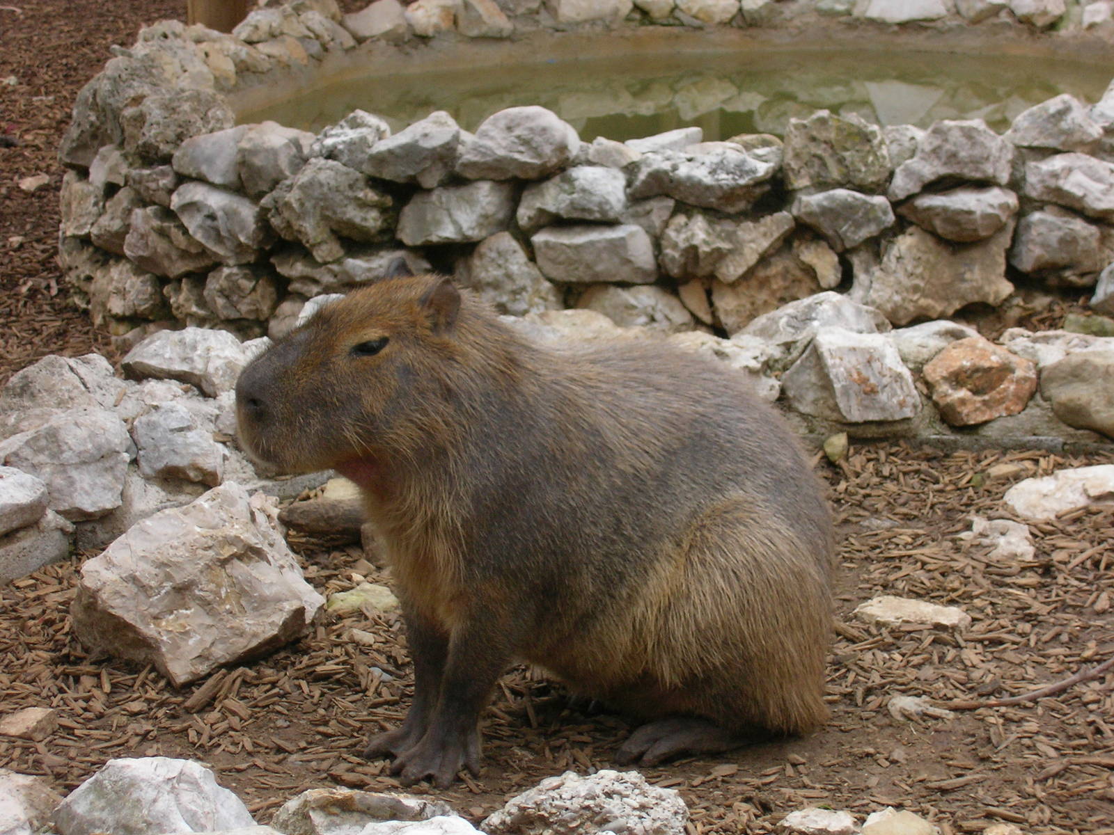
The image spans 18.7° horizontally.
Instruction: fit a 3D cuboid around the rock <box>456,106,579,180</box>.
[{"bbox_3d":[-0.081,-0.576,7.088,0.245,0.145,0.190,2,12,10],"label":"rock"}]

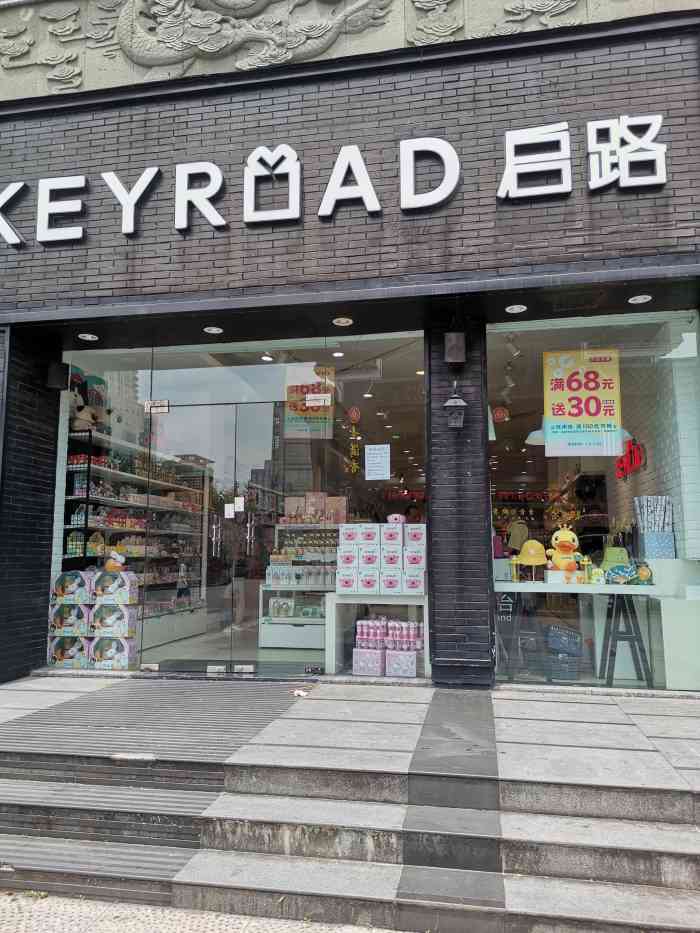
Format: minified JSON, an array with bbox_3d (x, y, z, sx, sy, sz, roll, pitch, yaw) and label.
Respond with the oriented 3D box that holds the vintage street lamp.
[{"bbox_3d":[0.844,-0.493,5.559,0.178,0.370,0.200,-1,-7,10],"label":"vintage street lamp"}]

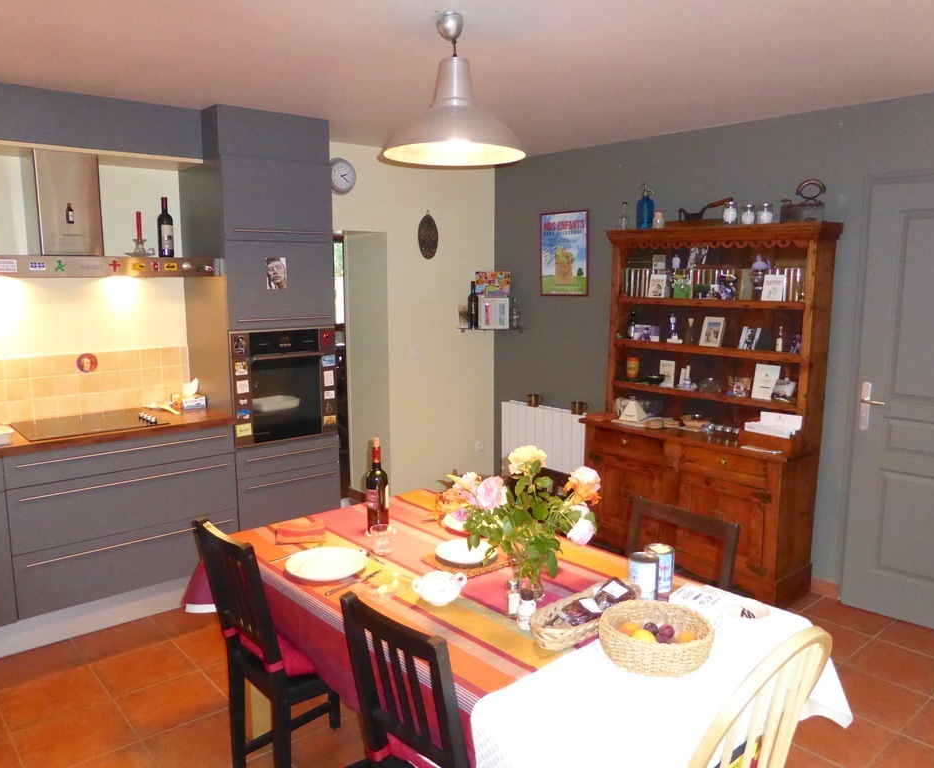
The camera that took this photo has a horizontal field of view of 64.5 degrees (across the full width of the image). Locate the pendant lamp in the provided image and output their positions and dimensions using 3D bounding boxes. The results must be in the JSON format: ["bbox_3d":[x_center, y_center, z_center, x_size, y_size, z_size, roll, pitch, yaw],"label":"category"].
[{"bbox_3d":[-0.038,-0.945,2.333,0.455,0.427,0.455,0,9,0],"label":"pendant lamp"}]

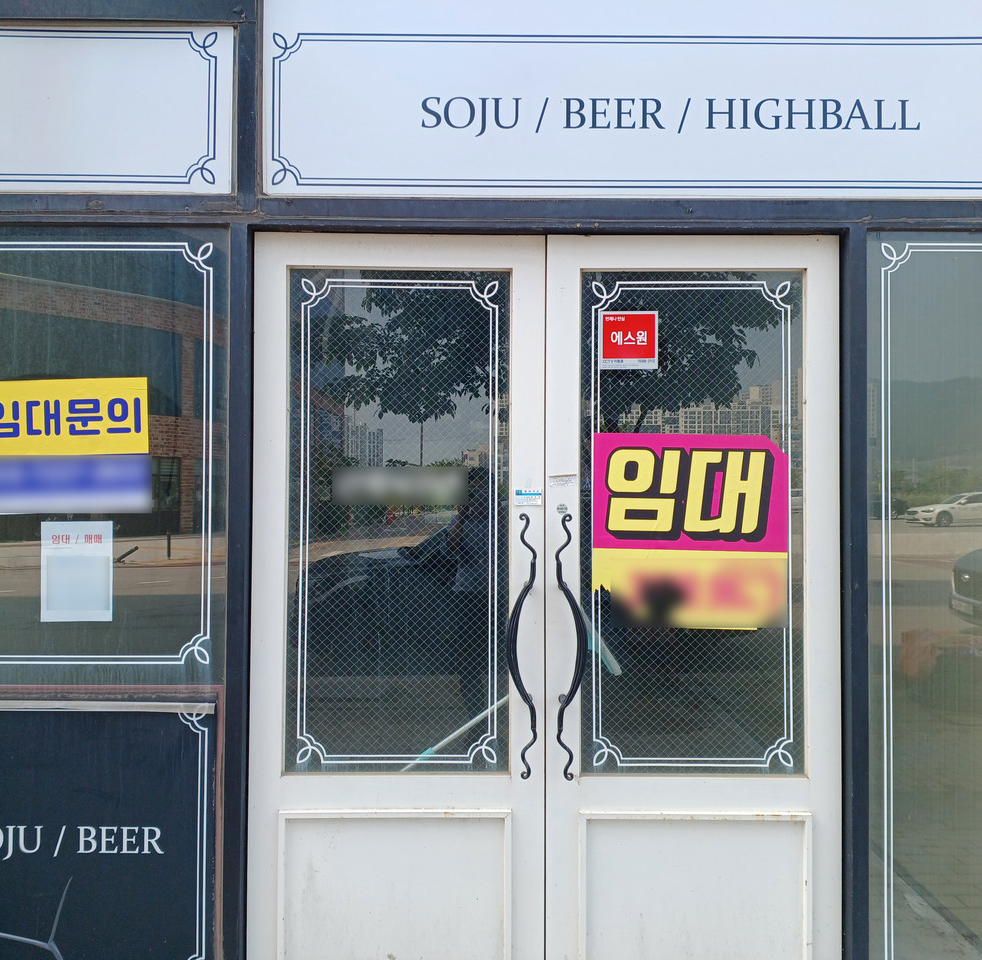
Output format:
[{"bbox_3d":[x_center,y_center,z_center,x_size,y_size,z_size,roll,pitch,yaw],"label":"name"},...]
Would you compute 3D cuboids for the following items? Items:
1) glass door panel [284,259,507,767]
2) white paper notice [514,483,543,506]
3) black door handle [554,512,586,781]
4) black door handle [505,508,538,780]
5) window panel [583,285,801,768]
[{"bbox_3d":[-0.282,0.122,2.562,0.679,1.517,0.030,0,-1,-2],"label":"glass door panel"},{"bbox_3d":[0.112,0.051,2.557,0.085,0.054,0.003,0,-1,-2],"label":"white paper notice"},{"bbox_3d":[0.236,0.492,2.508,0.094,0.787,0.060,0,-1,1],"label":"black door handle"},{"bbox_3d":[0.093,0.491,2.515,0.092,0.785,0.060,0,-1,-2],"label":"black door handle"},{"bbox_3d":[0.608,0.127,2.562,0.681,1.518,0.030,0,-1,1],"label":"window panel"}]

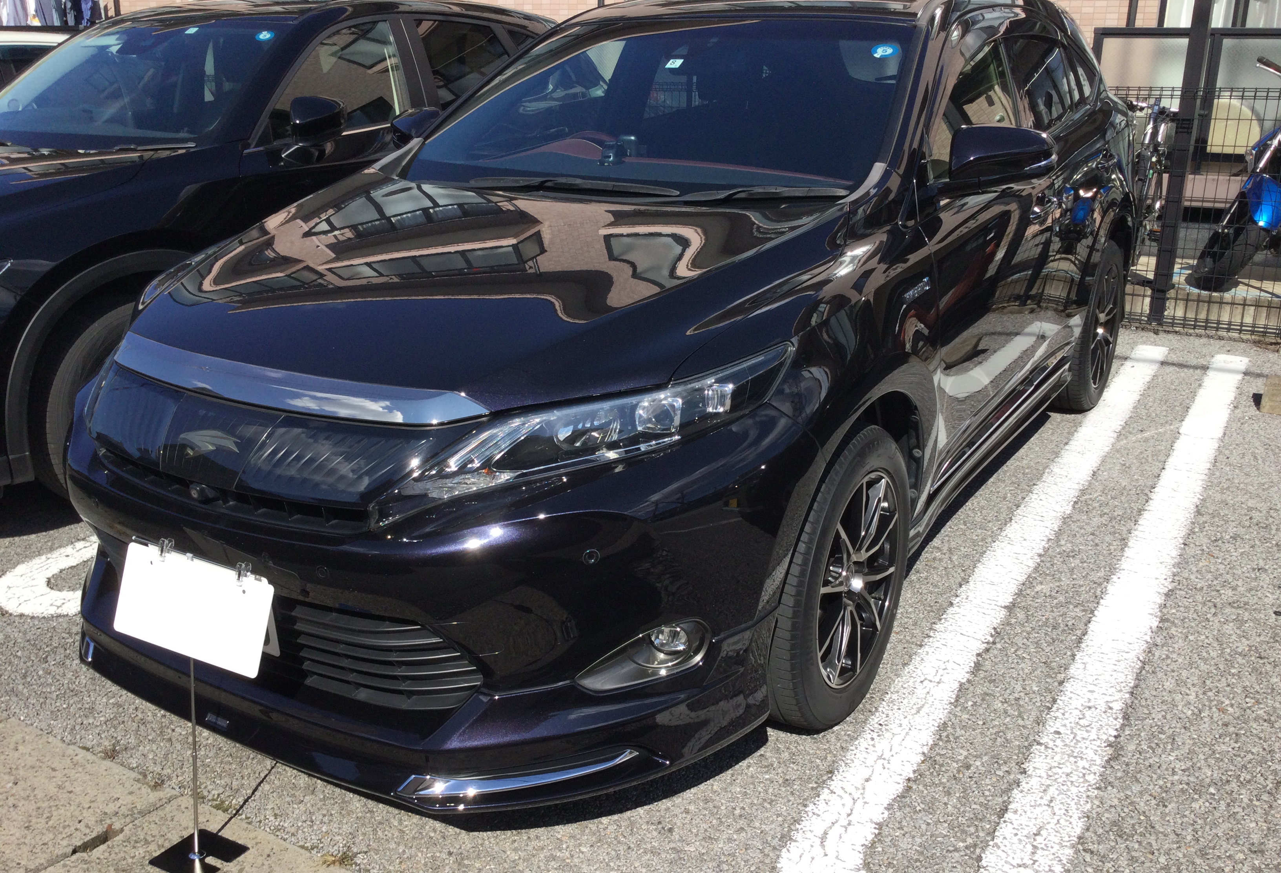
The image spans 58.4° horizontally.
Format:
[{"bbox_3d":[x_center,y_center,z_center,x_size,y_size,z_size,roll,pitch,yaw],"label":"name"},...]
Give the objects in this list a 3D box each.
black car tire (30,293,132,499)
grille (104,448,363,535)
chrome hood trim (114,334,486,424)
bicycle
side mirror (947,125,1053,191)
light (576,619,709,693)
[{"bbox_3d":[-1.658,-0.076,3.742,0.225,0.720,0.720,11,22,30],"label":"black car tire"},{"bbox_3d":[-0.771,0.088,2.096,0.750,0.085,0.120,11,22,30],"label":"grille"},{"bbox_3d":[-0.721,-0.117,2.104,1.010,0.090,0.190,11,22,30],"label":"chrome hood trim"},{"bbox_3d":[3.158,-1.550,7.064,0.550,1.030,1.650,9,17,26],"label":"bicycle"},{"bbox_3d":[0.869,-0.675,2.746,0.250,0.165,0.180,11,22,30],"label":"side mirror"},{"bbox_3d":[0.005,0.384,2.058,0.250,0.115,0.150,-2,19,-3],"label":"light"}]

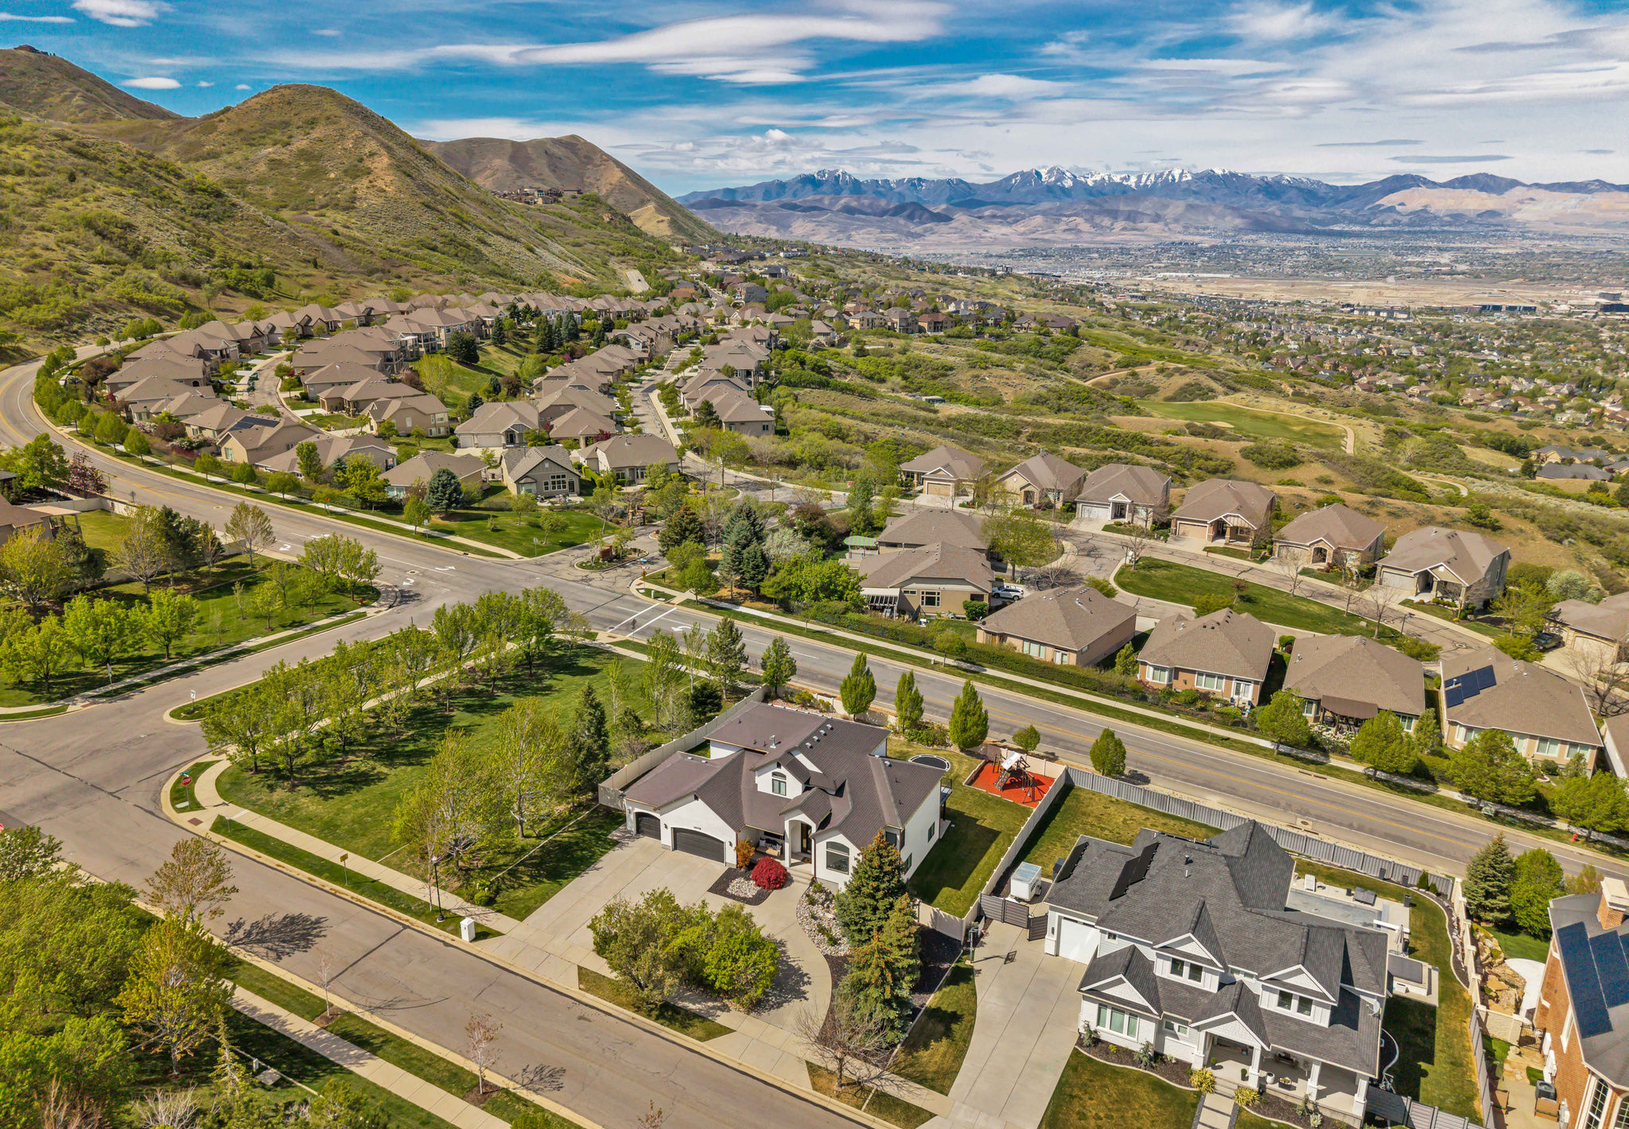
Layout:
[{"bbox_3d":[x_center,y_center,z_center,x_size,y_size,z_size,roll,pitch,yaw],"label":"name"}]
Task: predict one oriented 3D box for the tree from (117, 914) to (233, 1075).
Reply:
[{"bbox_3d":[-35.287,23.918,62.047,6.300,9.700,6.300,0,17,0],"label":"tree"}]

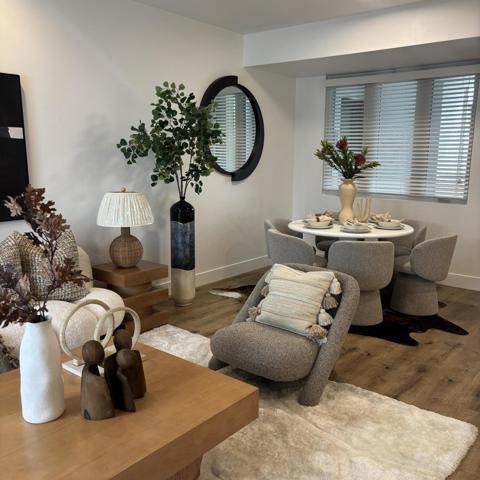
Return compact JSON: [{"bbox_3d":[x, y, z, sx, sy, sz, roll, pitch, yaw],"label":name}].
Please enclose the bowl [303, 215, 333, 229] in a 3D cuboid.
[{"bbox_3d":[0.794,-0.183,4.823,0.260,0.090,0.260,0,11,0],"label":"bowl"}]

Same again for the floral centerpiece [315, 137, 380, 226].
[{"bbox_3d":[1.051,-0.573,4.682,0.620,0.860,0.520,3,10,13],"label":"floral centerpiece"}]

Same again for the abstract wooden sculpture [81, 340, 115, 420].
[{"bbox_3d":[-0.548,0.533,1.861,0.130,0.310,0.085,0,10,0],"label":"abstract wooden sculpture"}]

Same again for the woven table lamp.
[{"bbox_3d":[-0.948,-0.101,3.946,0.472,0.655,0.472,0,11,0],"label":"woven table lamp"}]

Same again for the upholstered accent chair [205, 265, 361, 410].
[{"bbox_3d":[0.264,0.558,3.112,0.820,0.680,0.820,9,13,39],"label":"upholstered accent chair"}]

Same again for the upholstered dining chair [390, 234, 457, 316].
[{"bbox_3d":[1.695,0.293,4.534,0.575,0.745,0.565,7,13,33],"label":"upholstered dining chair"}]

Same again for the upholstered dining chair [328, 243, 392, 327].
[{"bbox_3d":[1.069,0.337,4.272,0.565,0.745,0.575,3,11,13],"label":"upholstered dining chair"}]

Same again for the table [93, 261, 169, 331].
[{"bbox_3d":[-0.919,0.466,4.082,0.440,0.495,0.440,9,13,39],"label":"table"}]

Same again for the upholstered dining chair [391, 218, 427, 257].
[{"bbox_3d":[1.602,0.194,5.016,0.560,0.740,0.560,-4,11,-25],"label":"upholstered dining chair"}]

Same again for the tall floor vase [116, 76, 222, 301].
[{"bbox_3d":[-0.583,-0.377,4.395,0.700,2.050,0.860,9,13,39],"label":"tall floor vase"}]

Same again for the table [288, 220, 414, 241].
[{"bbox_3d":[1.068,0.230,4.768,1.200,0.750,1.200,9,13,39],"label":"table"}]

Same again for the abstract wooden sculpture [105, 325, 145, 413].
[{"bbox_3d":[-0.463,0.537,2.008,0.165,0.285,0.170,9,14,39],"label":"abstract wooden sculpture"}]

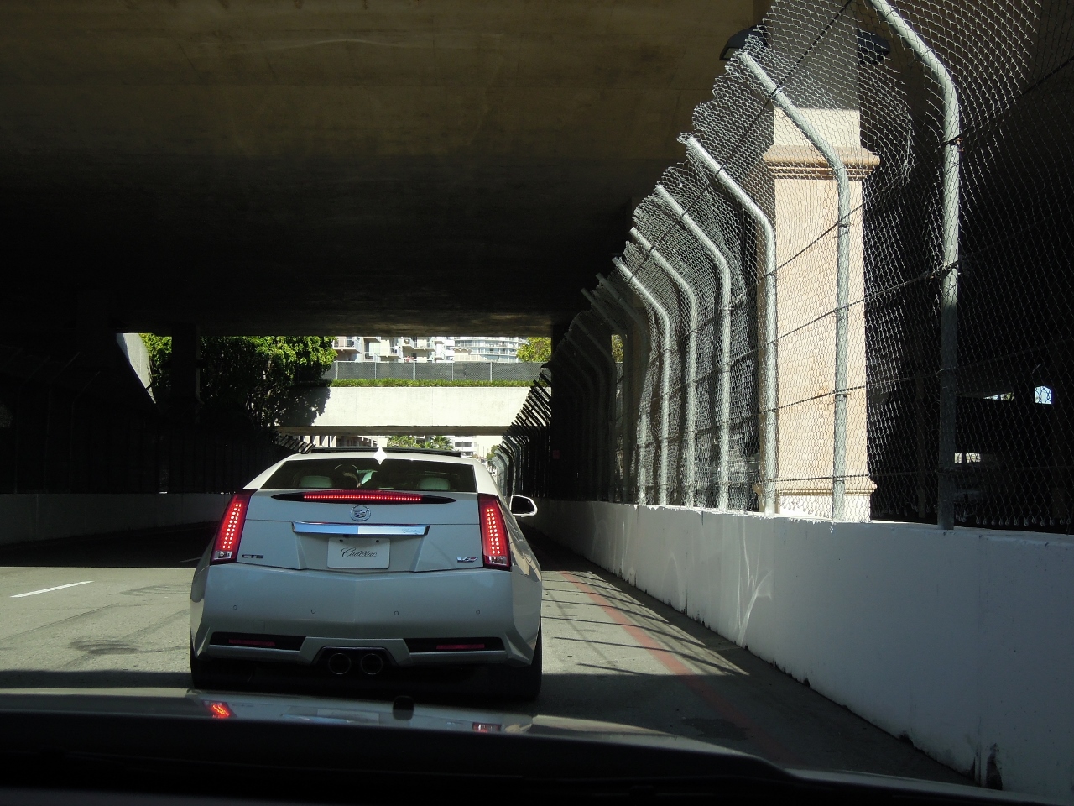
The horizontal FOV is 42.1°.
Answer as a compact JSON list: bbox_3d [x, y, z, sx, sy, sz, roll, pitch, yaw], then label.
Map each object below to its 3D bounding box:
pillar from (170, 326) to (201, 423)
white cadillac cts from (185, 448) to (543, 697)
[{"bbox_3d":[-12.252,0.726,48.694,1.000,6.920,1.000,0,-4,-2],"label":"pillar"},{"bbox_3d":[-0.960,0.968,8.969,1.885,1.420,4.790,1,-4,-2],"label":"white cadillac cts"}]

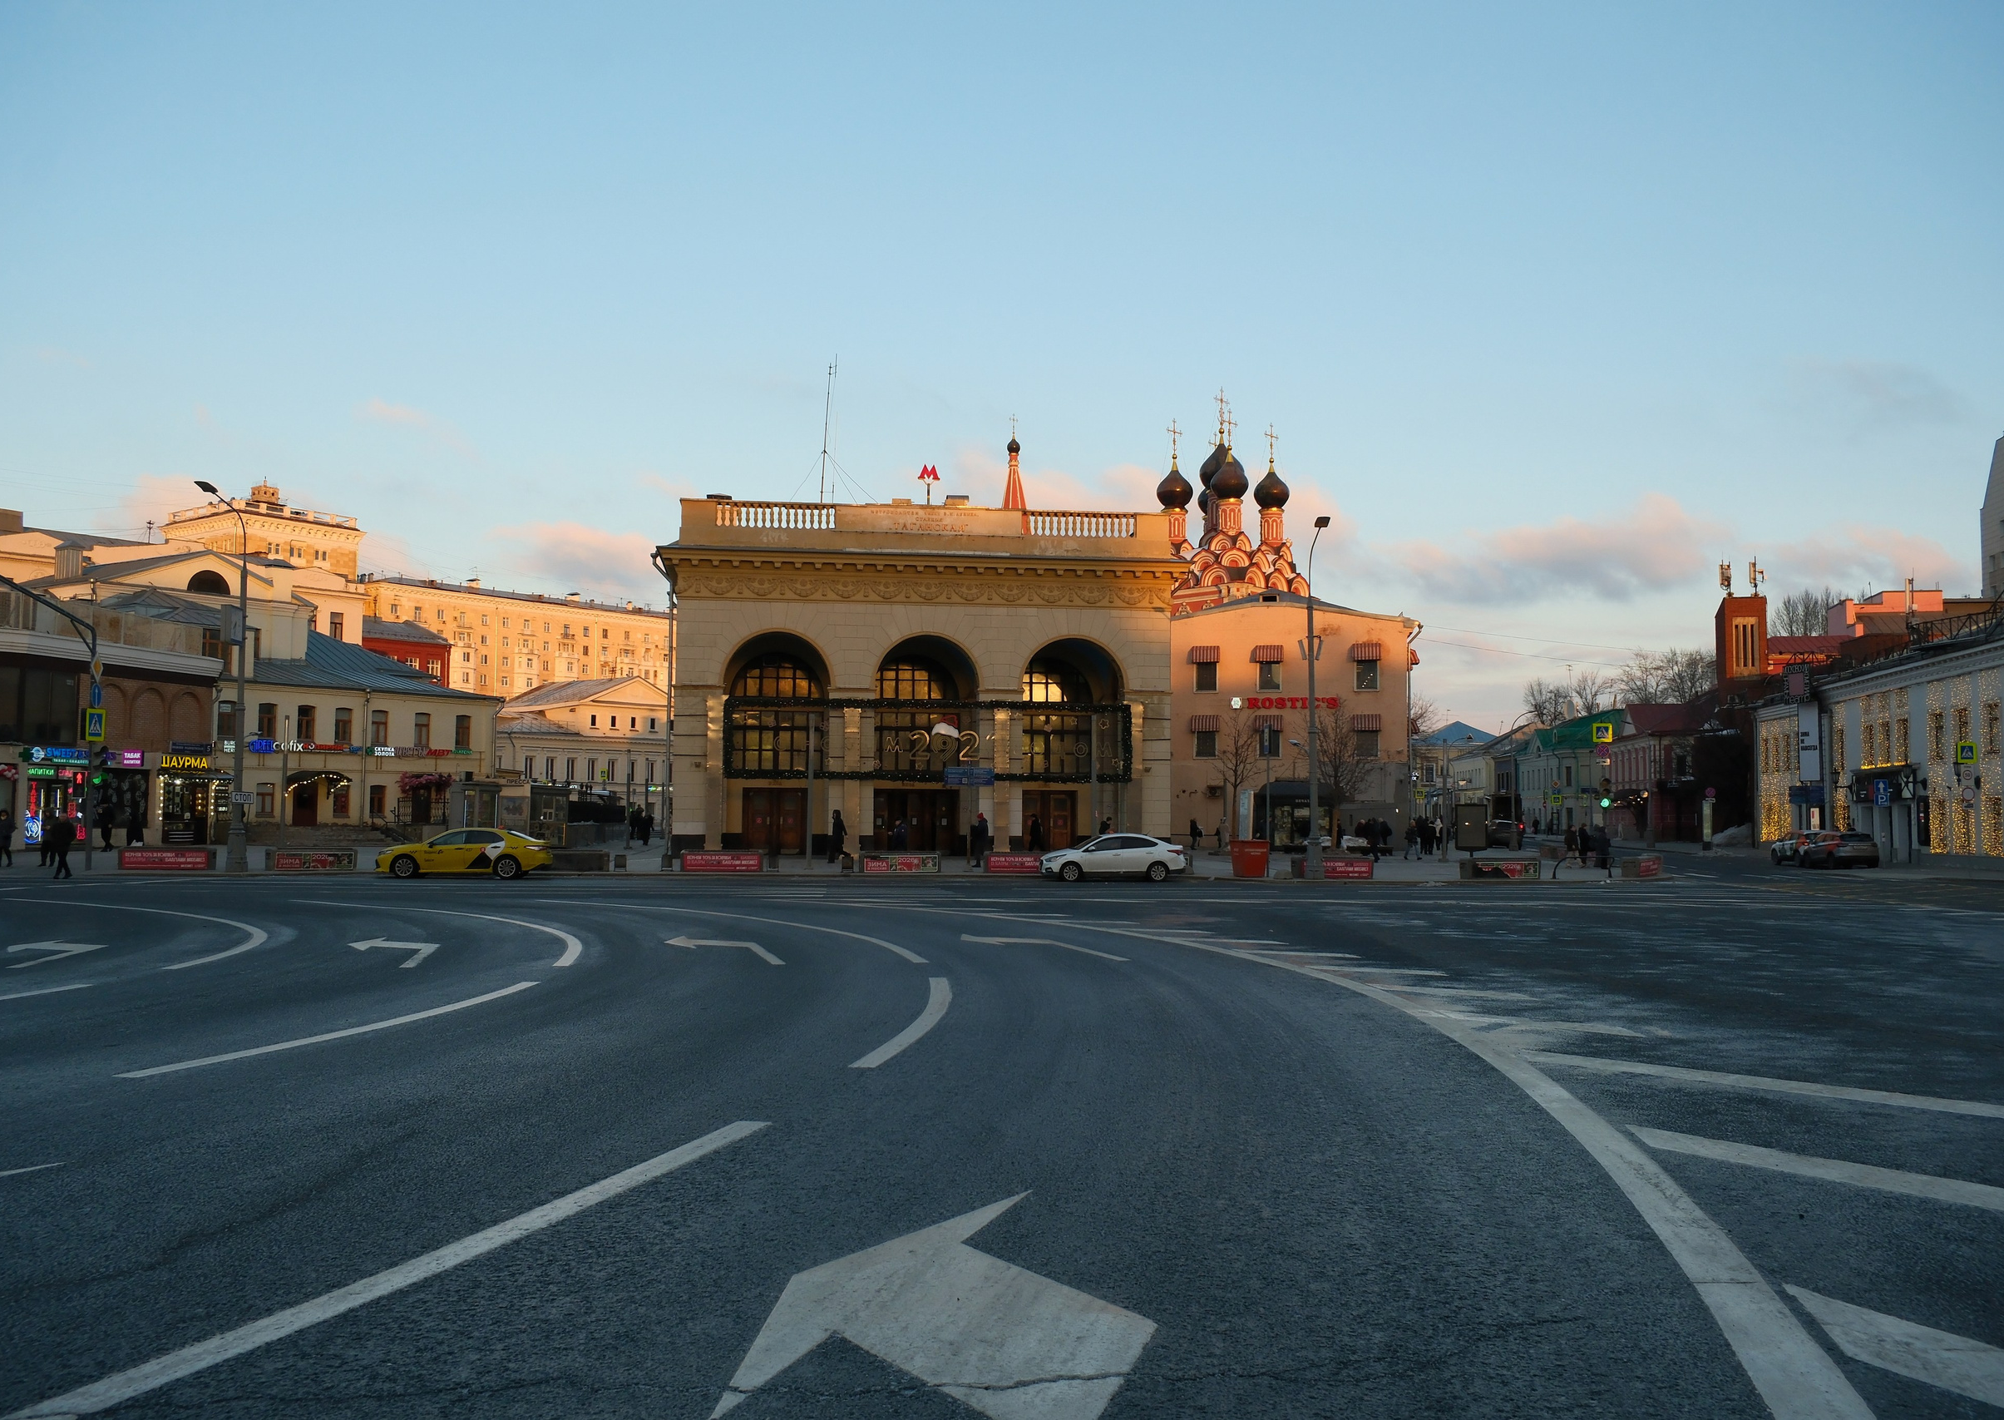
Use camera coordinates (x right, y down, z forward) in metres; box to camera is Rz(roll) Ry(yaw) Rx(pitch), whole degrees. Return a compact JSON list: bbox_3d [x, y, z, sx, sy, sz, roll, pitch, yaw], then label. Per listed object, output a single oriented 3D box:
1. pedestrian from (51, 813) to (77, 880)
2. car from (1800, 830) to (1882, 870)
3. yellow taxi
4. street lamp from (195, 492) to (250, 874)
[{"bbox_3d":[-25.265,3.670,43.000,0.500,1.770,0.580,3,-5,-37],"label":"pedestrian"},{"bbox_3d":[37.667,6.287,71.855,1.820,1.600,4.400,0,-4,8],"label":"car"},{"bbox_3d":[-15.503,4.123,46.000,4.880,1.470,1.850,1,-4,-5],"label":"yellow taxi"},{"bbox_3d":[-21.961,-0.849,45.068,0.600,10.866,2.100,-1,-4,19],"label":"street lamp"}]

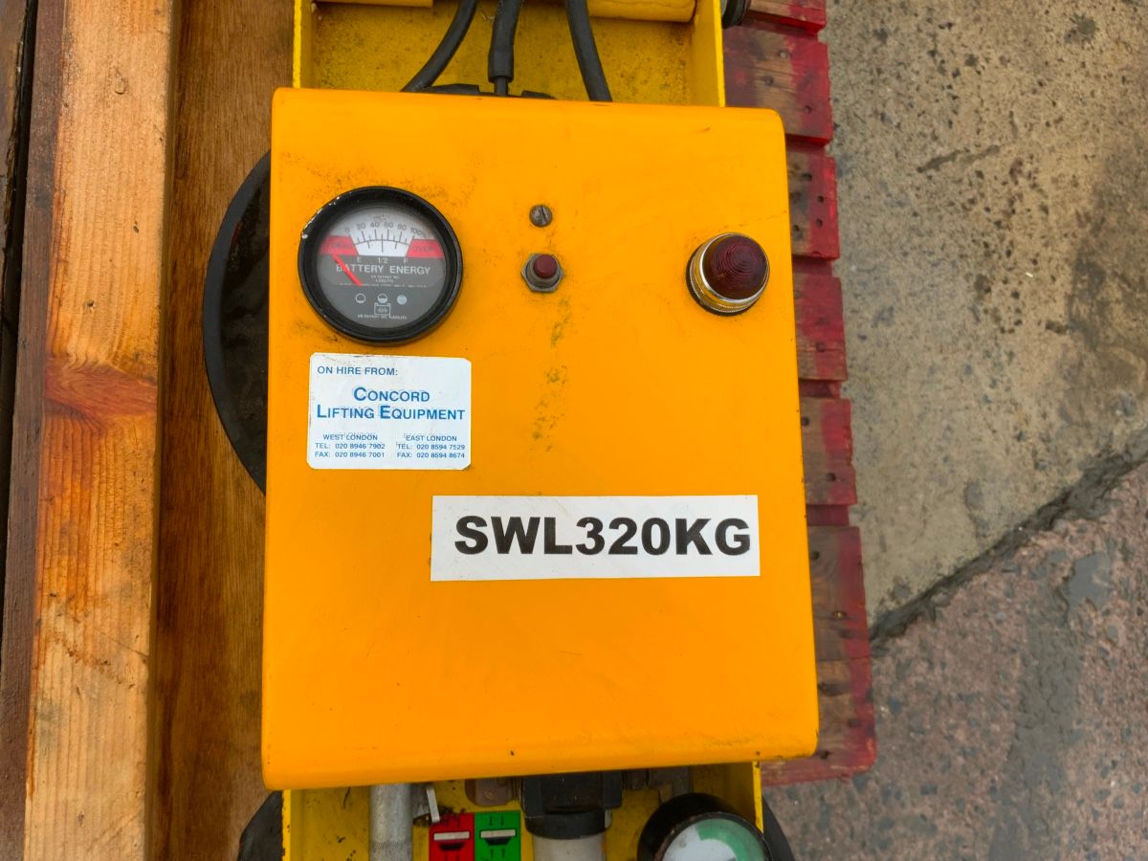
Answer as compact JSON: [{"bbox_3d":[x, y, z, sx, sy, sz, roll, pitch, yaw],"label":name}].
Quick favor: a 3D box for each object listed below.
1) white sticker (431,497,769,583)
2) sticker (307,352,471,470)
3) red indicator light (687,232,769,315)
[{"bbox_3d":[0.010,0.040,0.364,0.126,0.001,0.031,0,83,-8],"label":"white sticker"},{"bbox_3d":[-0.068,-0.007,0.359,0.059,0.001,0.042,0,83,-8],"label":"sticker"},{"bbox_3d":[0.062,-0.063,0.372,0.031,0.025,0.031,0,83,-8],"label":"red indicator light"}]

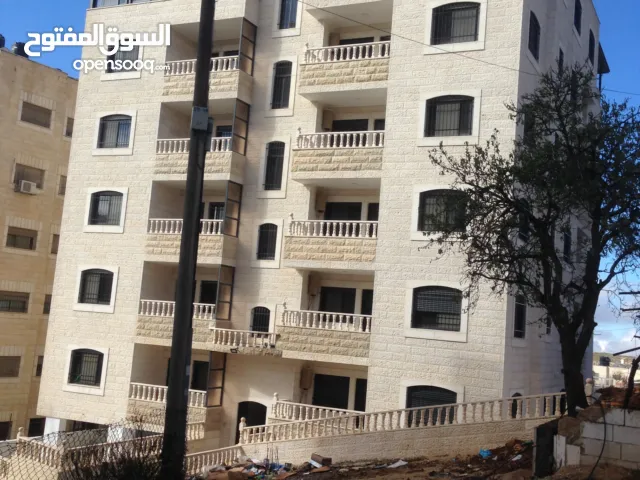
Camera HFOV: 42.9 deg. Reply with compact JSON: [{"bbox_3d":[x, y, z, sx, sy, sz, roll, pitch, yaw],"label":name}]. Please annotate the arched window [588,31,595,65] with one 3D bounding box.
[{"bbox_3d":[11.862,-8.359,35.631,0.170,1.391,1.497,1,-8,26],"label":"arched window"}]

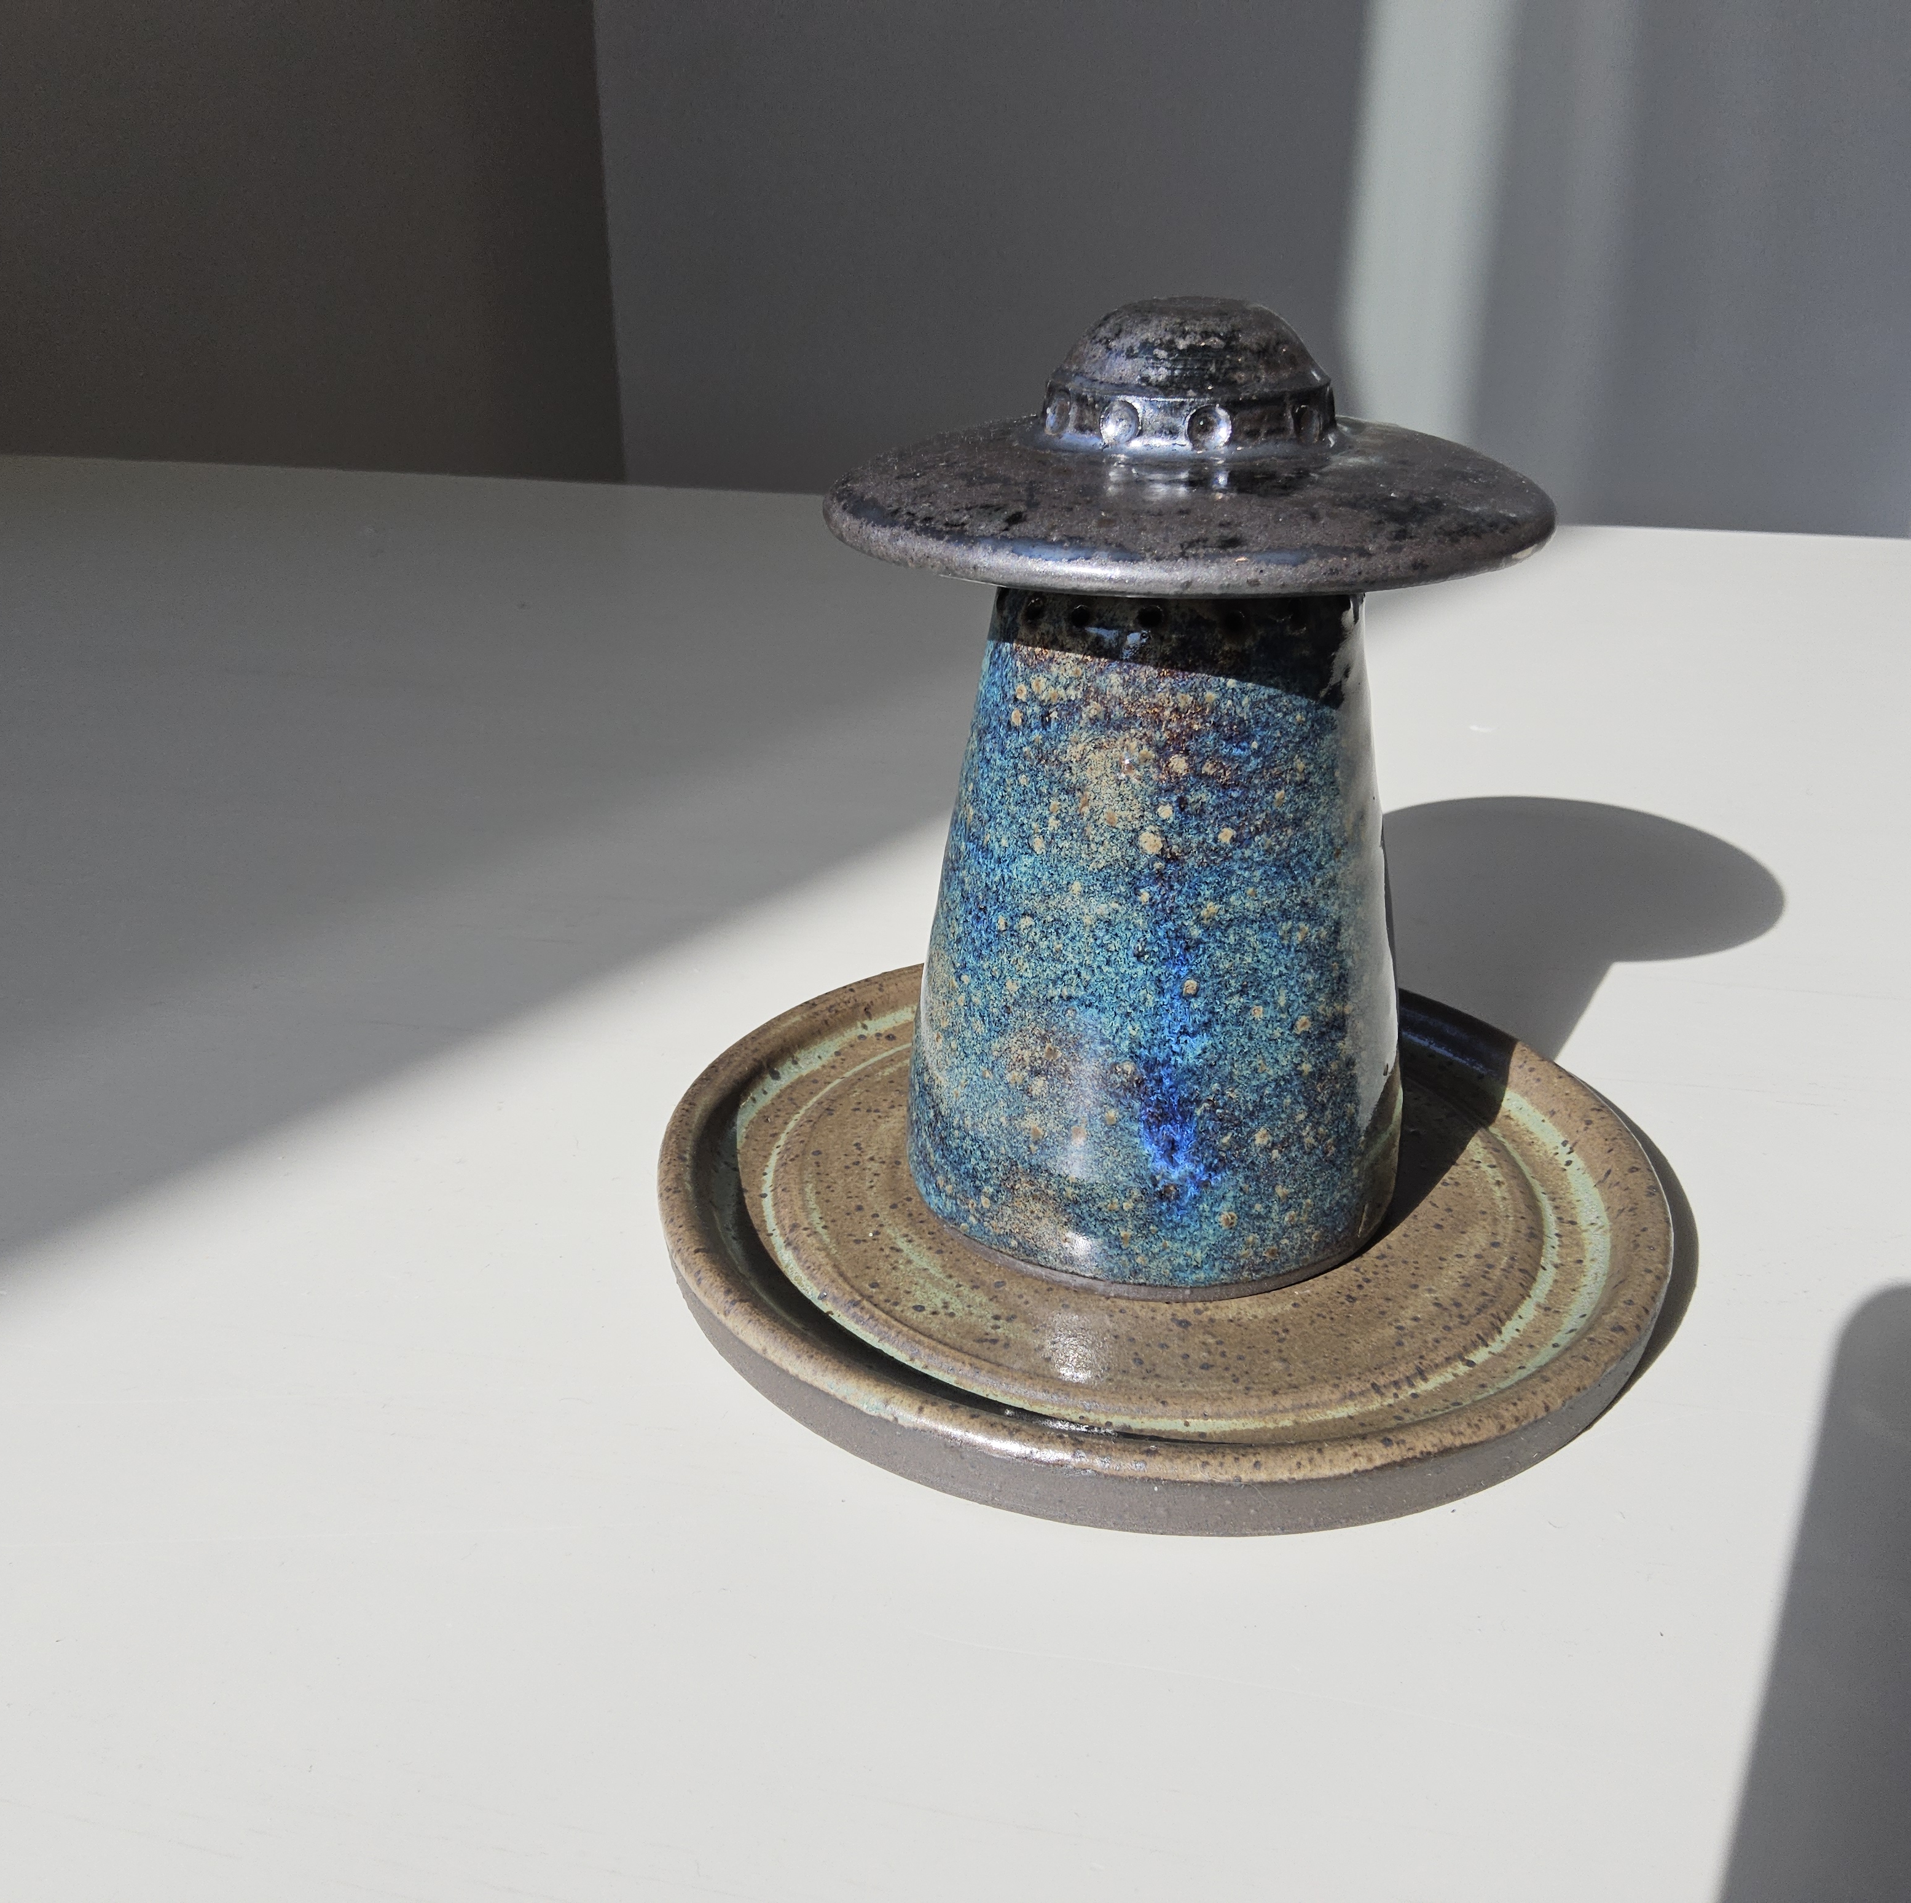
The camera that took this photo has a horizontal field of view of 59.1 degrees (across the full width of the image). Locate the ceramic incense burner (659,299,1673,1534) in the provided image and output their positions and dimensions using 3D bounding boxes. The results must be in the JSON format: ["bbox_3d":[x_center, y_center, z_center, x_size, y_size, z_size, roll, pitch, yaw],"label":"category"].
[{"bbox_3d":[0.029,-0.020,0.231,0.148,0.128,0.148,3,25,7],"label":"ceramic incense burner"}]

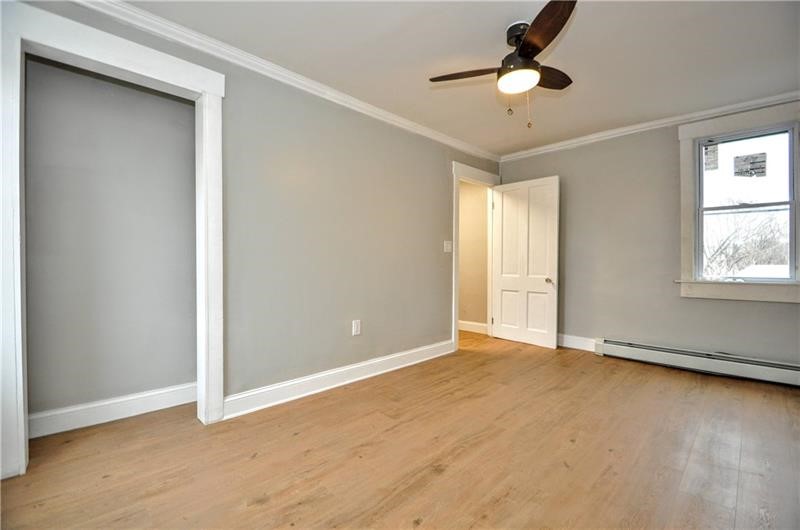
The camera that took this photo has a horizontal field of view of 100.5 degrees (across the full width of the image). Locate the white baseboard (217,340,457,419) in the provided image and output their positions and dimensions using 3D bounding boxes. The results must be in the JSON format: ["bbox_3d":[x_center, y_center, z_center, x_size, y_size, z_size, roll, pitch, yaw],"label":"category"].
[{"bbox_3d":[-0.268,0.915,2.942,2.363,0.145,0.020,0,1,-43],"label":"white baseboard"}]

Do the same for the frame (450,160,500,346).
[{"bbox_3d":[0.915,-0.095,4.104,0.985,2.146,0.131,0,1,-43],"label":"frame"}]

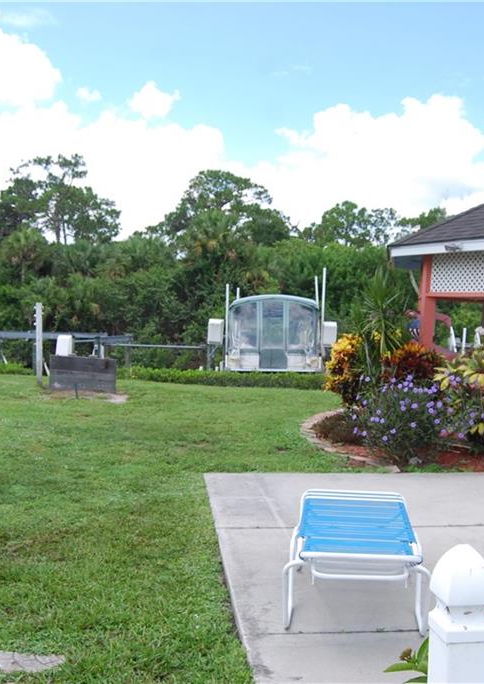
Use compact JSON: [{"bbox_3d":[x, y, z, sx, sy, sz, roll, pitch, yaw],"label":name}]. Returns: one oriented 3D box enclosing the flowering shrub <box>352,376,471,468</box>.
[{"bbox_3d":[1.928,0.867,8.739,1.250,0.880,1.100,2,2,11],"label":"flowering shrub"}]

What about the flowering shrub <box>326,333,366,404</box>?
[{"bbox_3d":[1.622,0.575,11.930,0.720,1.220,0.700,2,2,11],"label":"flowering shrub"}]

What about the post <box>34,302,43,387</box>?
[{"bbox_3d":[-4.024,0.040,15.217,0.130,1.630,0.130,1,2,0],"label":"post"}]

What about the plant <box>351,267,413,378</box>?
[{"bbox_3d":[1.908,0.137,10.512,0.850,2.200,0.820,2,2,11],"label":"plant"}]

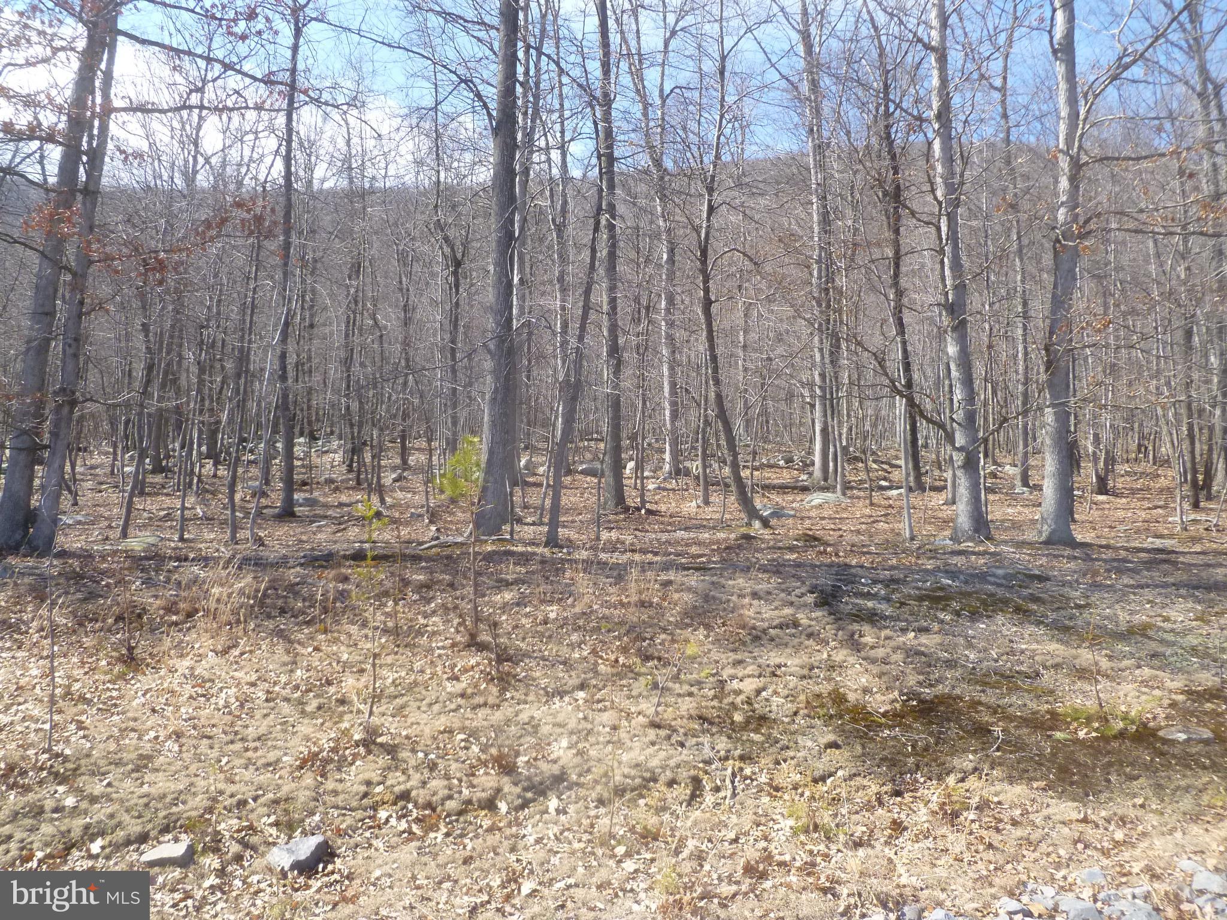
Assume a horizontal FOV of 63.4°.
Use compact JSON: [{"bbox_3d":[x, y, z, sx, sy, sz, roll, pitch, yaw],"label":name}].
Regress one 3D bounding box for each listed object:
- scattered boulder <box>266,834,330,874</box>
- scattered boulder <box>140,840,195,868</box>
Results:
[{"bbox_3d":[-1.668,2.084,5.250,0.330,0.155,0.250,2,-5,-18],"label":"scattered boulder"},{"bbox_3d":[-2.383,2.104,5.300,0.275,0.100,0.210,3,-5,-24],"label":"scattered boulder"}]

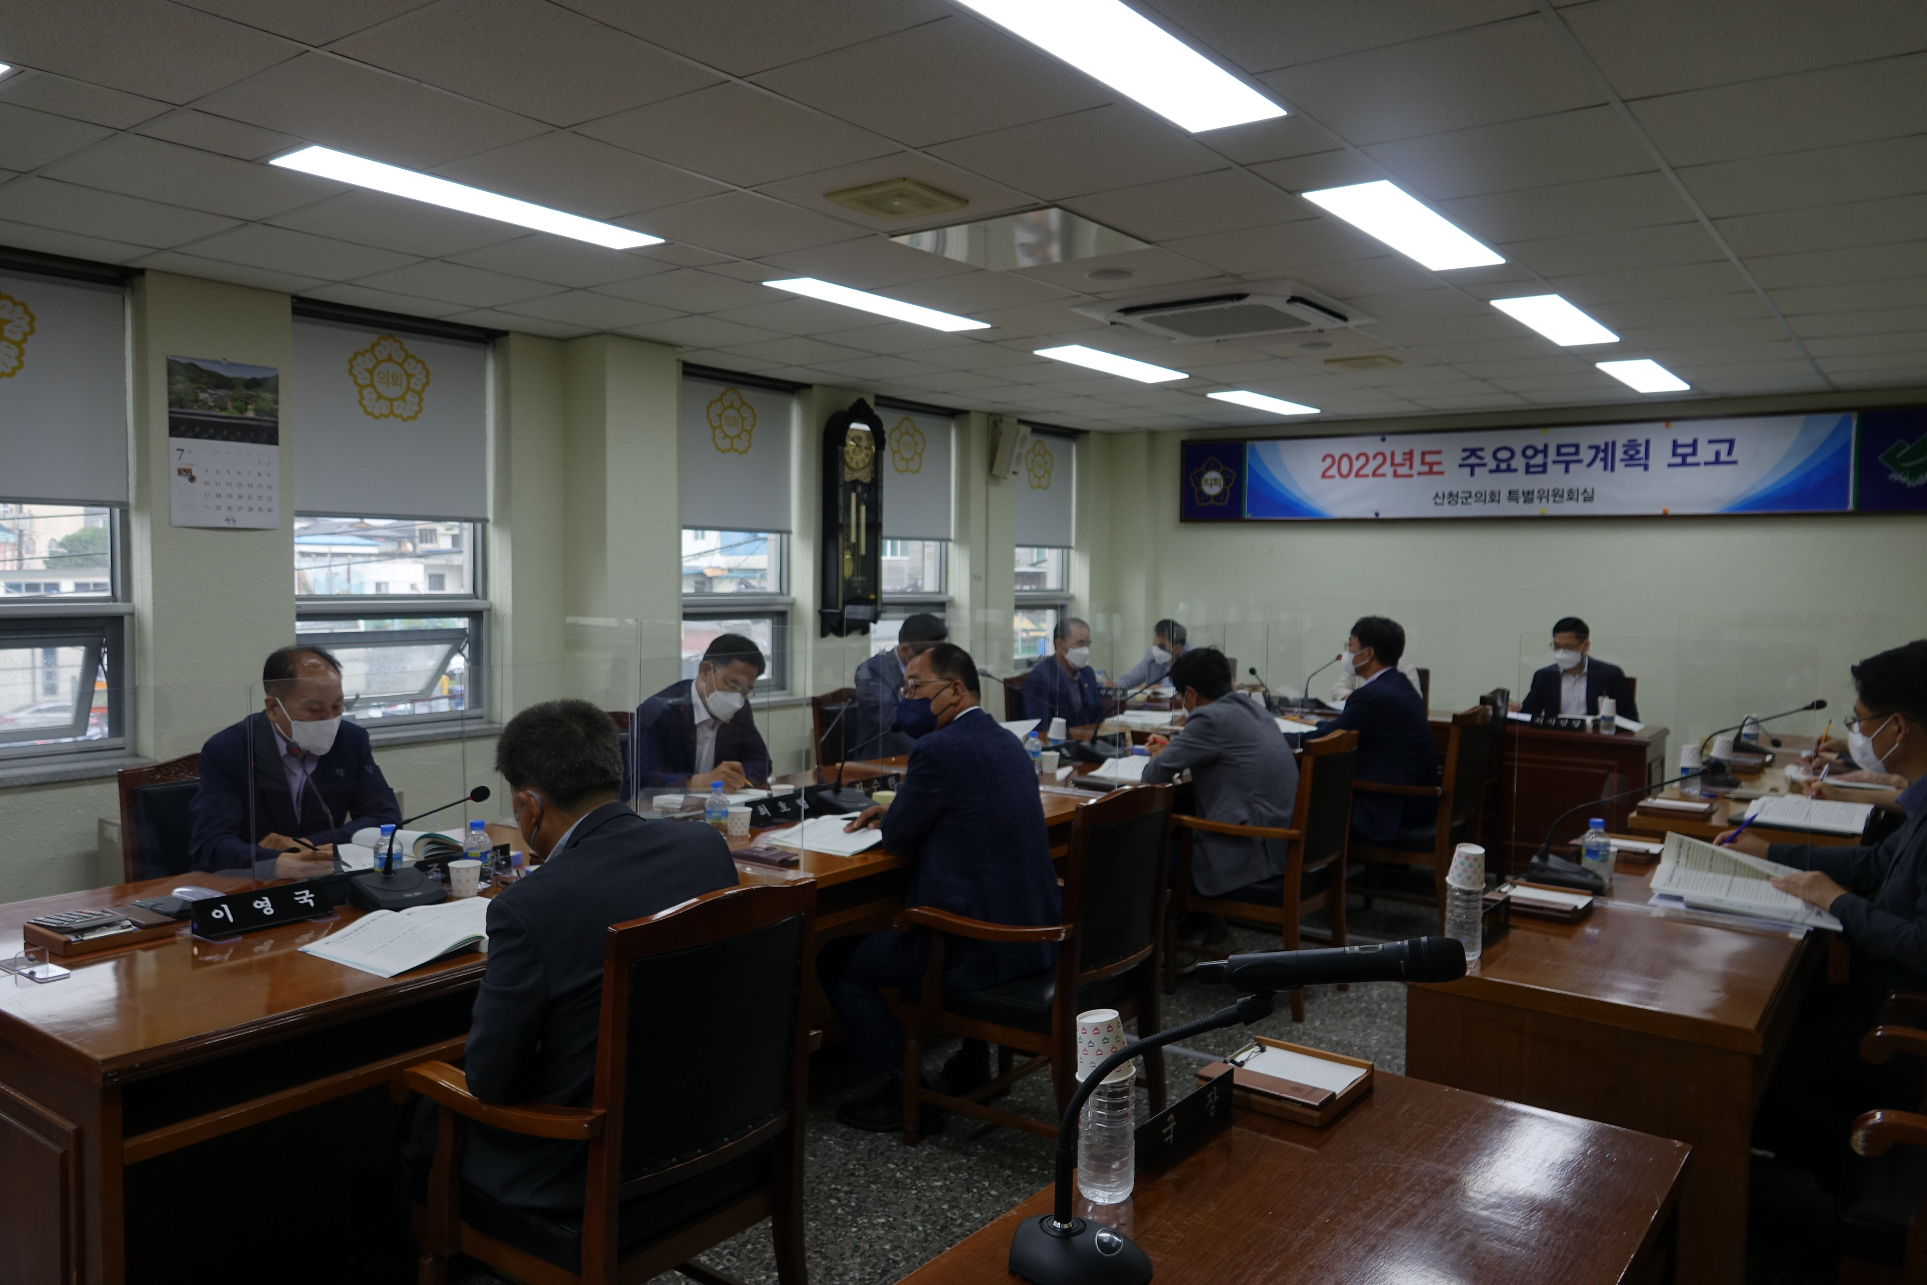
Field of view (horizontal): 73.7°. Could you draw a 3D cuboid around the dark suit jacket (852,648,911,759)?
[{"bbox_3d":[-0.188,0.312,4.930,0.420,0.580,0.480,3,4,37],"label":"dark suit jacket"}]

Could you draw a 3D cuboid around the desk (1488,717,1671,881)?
[{"bbox_3d":[2.875,0.785,6.494,1.160,0.750,0.680,3,4,38],"label":"desk"}]

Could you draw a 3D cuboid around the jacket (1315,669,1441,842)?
[{"bbox_3d":[1.605,0.433,5.047,0.430,0.630,0.480,4,5,38],"label":"jacket"}]

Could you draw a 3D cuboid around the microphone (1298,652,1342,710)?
[{"bbox_3d":[1.615,0.185,5.850,0.200,0.270,0.100,3,4,37],"label":"microphone"}]

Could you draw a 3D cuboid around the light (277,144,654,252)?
[{"bbox_3d":[-1.420,-1.326,3.859,0.280,0.050,1.200,3,4,38],"label":"light"}]

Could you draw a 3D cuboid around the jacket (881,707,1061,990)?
[{"bbox_3d":[0.036,0.516,3.317,0.440,0.630,0.480,4,5,38],"label":"jacket"}]

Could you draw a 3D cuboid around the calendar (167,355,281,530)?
[{"bbox_3d":[-2.845,-0.759,4.950,0.015,0.620,0.400,3,4,37],"label":"calendar"}]

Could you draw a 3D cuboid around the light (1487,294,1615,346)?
[{"bbox_3d":[2.504,-1.360,5.396,0.280,0.050,1.180,3,4,37],"label":"light"}]

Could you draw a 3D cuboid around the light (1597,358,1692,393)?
[{"bbox_3d":[3.620,-1.420,6.849,0.280,0.050,1.200,3,4,38],"label":"light"}]

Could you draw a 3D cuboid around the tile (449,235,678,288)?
[{"bbox_3d":[-1.429,-1.352,4.556,0.600,0.020,0.600,3,4,37],"label":"tile"}]

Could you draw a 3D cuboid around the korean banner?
[{"bbox_3d":[3.533,-1.096,8.401,3.660,0.545,0.020,4,5,38],"label":"korean banner"}]

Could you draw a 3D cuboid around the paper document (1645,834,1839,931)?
[{"bbox_3d":[1.869,0.565,3.098,0.360,0.090,0.420,3,4,38],"label":"paper document"}]

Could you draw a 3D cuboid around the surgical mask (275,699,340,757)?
[{"bbox_3d":[-1.632,0.217,3.190,0.100,0.115,0.140,26,16,28],"label":"surgical mask"}]

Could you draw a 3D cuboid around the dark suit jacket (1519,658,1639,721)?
[{"bbox_3d":[2.980,0.359,6.345,0.520,0.580,0.400,4,5,38],"label":"dark suit jacket"}]

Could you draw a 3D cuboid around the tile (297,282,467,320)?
[{"bbox_3d":[-2.333,-1.404,5.259,0.420,0.020,0.600,3,4,37],"label":"tile"}]

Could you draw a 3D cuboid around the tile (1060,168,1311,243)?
[{"bbox_3d":[0.657,-1.256,3.745,0.590,0.020,0.590,3,4,38],"label":"tile"}]

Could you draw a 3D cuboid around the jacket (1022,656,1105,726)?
[{"bbox_3d":[0.473,0.339,6.047,0.380,0.570,0.460,4,5,38],"label":"jacket"}]

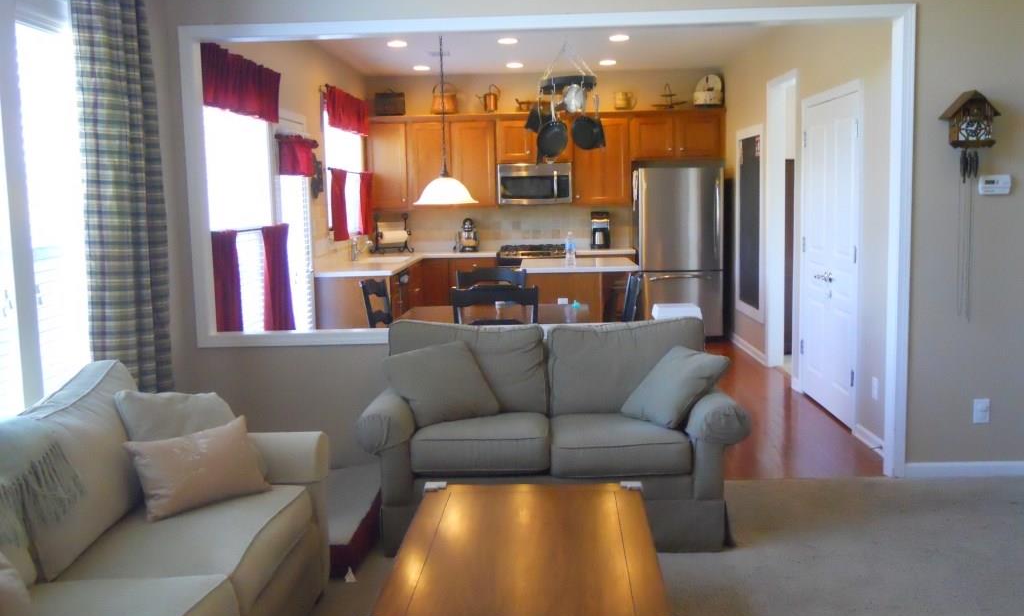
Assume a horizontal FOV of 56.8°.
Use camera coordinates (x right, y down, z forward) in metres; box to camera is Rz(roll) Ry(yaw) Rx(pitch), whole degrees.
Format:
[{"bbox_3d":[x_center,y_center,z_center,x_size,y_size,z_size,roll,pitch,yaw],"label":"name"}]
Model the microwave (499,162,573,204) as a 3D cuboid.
[{"bbox_3d":[0.256,-1.310,10.033,0.757,0.420,0.400,-1,7,2],"label":"microwave"}]

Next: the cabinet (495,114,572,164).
[{"bbox_3d":[0.243,-1.770,10.008,0.775,0.500,0.330,-1,7,2],"label":"cabinet"}]

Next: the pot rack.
[{"bbox_3d":[0.446,-1.915,7.484,0.450,0.450,0.420,-1,7,2],"label":"pot rack"}]

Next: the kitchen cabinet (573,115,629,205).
[{"bbox_3d":[0.900,-1.503,9.686,0.582,0.919,0.340,-1,7,2],"label":"kitchen cabinet"}]

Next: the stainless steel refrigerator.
[{"bbox_3d":[1.651,-0.546,9.537,0.812,1.742,0.740,-1,7,2],"label":"stainless steel refrigerator"}]

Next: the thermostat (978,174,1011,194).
[{"bbox_3d":[2.371,-0.604,4.648,0.153,0.097,0.030,-1,7,2],"label":"thermostat"}]

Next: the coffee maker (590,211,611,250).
[{"bbox_3d":[0.921,-0.820,9.887,0.190,0.380,0.240,-1,7,2],"label":"coffee maker"}]

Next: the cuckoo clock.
[{"bbox_3d":[2.230,-0.836,4.626,0.246,0.431,0.140,-1,7,2],"label":"cuckoo clock"}]

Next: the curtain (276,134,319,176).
[{"bbox_3d":[-1.498,-1.053,6.662,0.100,0.253,0.980,-1,7,2],"label":"curtain"}]

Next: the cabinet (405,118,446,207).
[{"bbox_3d":[-0.882,-1.524,10.076,0.430,0.900,0.330,-1,7,2],"label":"cabinet"}]

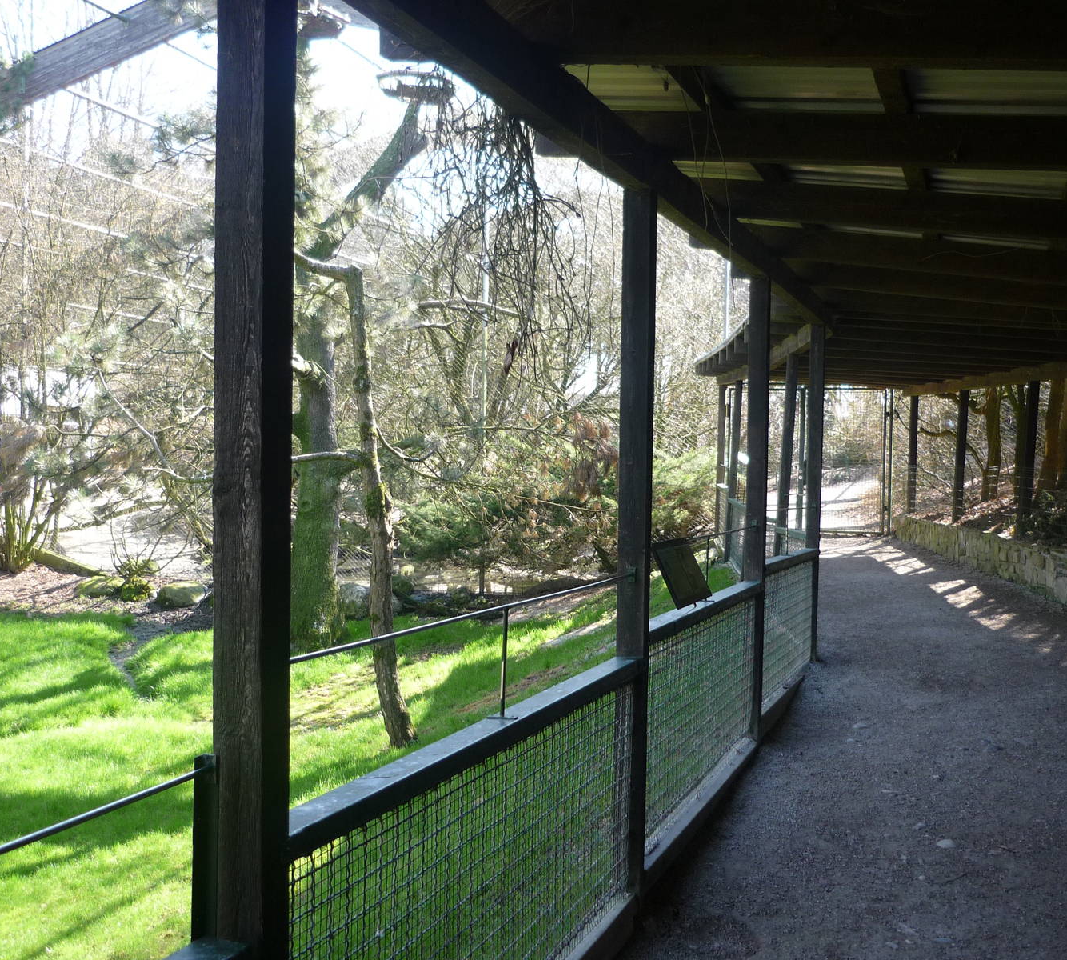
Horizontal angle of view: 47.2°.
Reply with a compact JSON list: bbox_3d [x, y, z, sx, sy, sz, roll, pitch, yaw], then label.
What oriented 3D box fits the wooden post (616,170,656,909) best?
[{"bbox_3d":[0.361,0.235,4.355,0.099,2.530,0.099,2,2,22],"label":"wooden post"}]

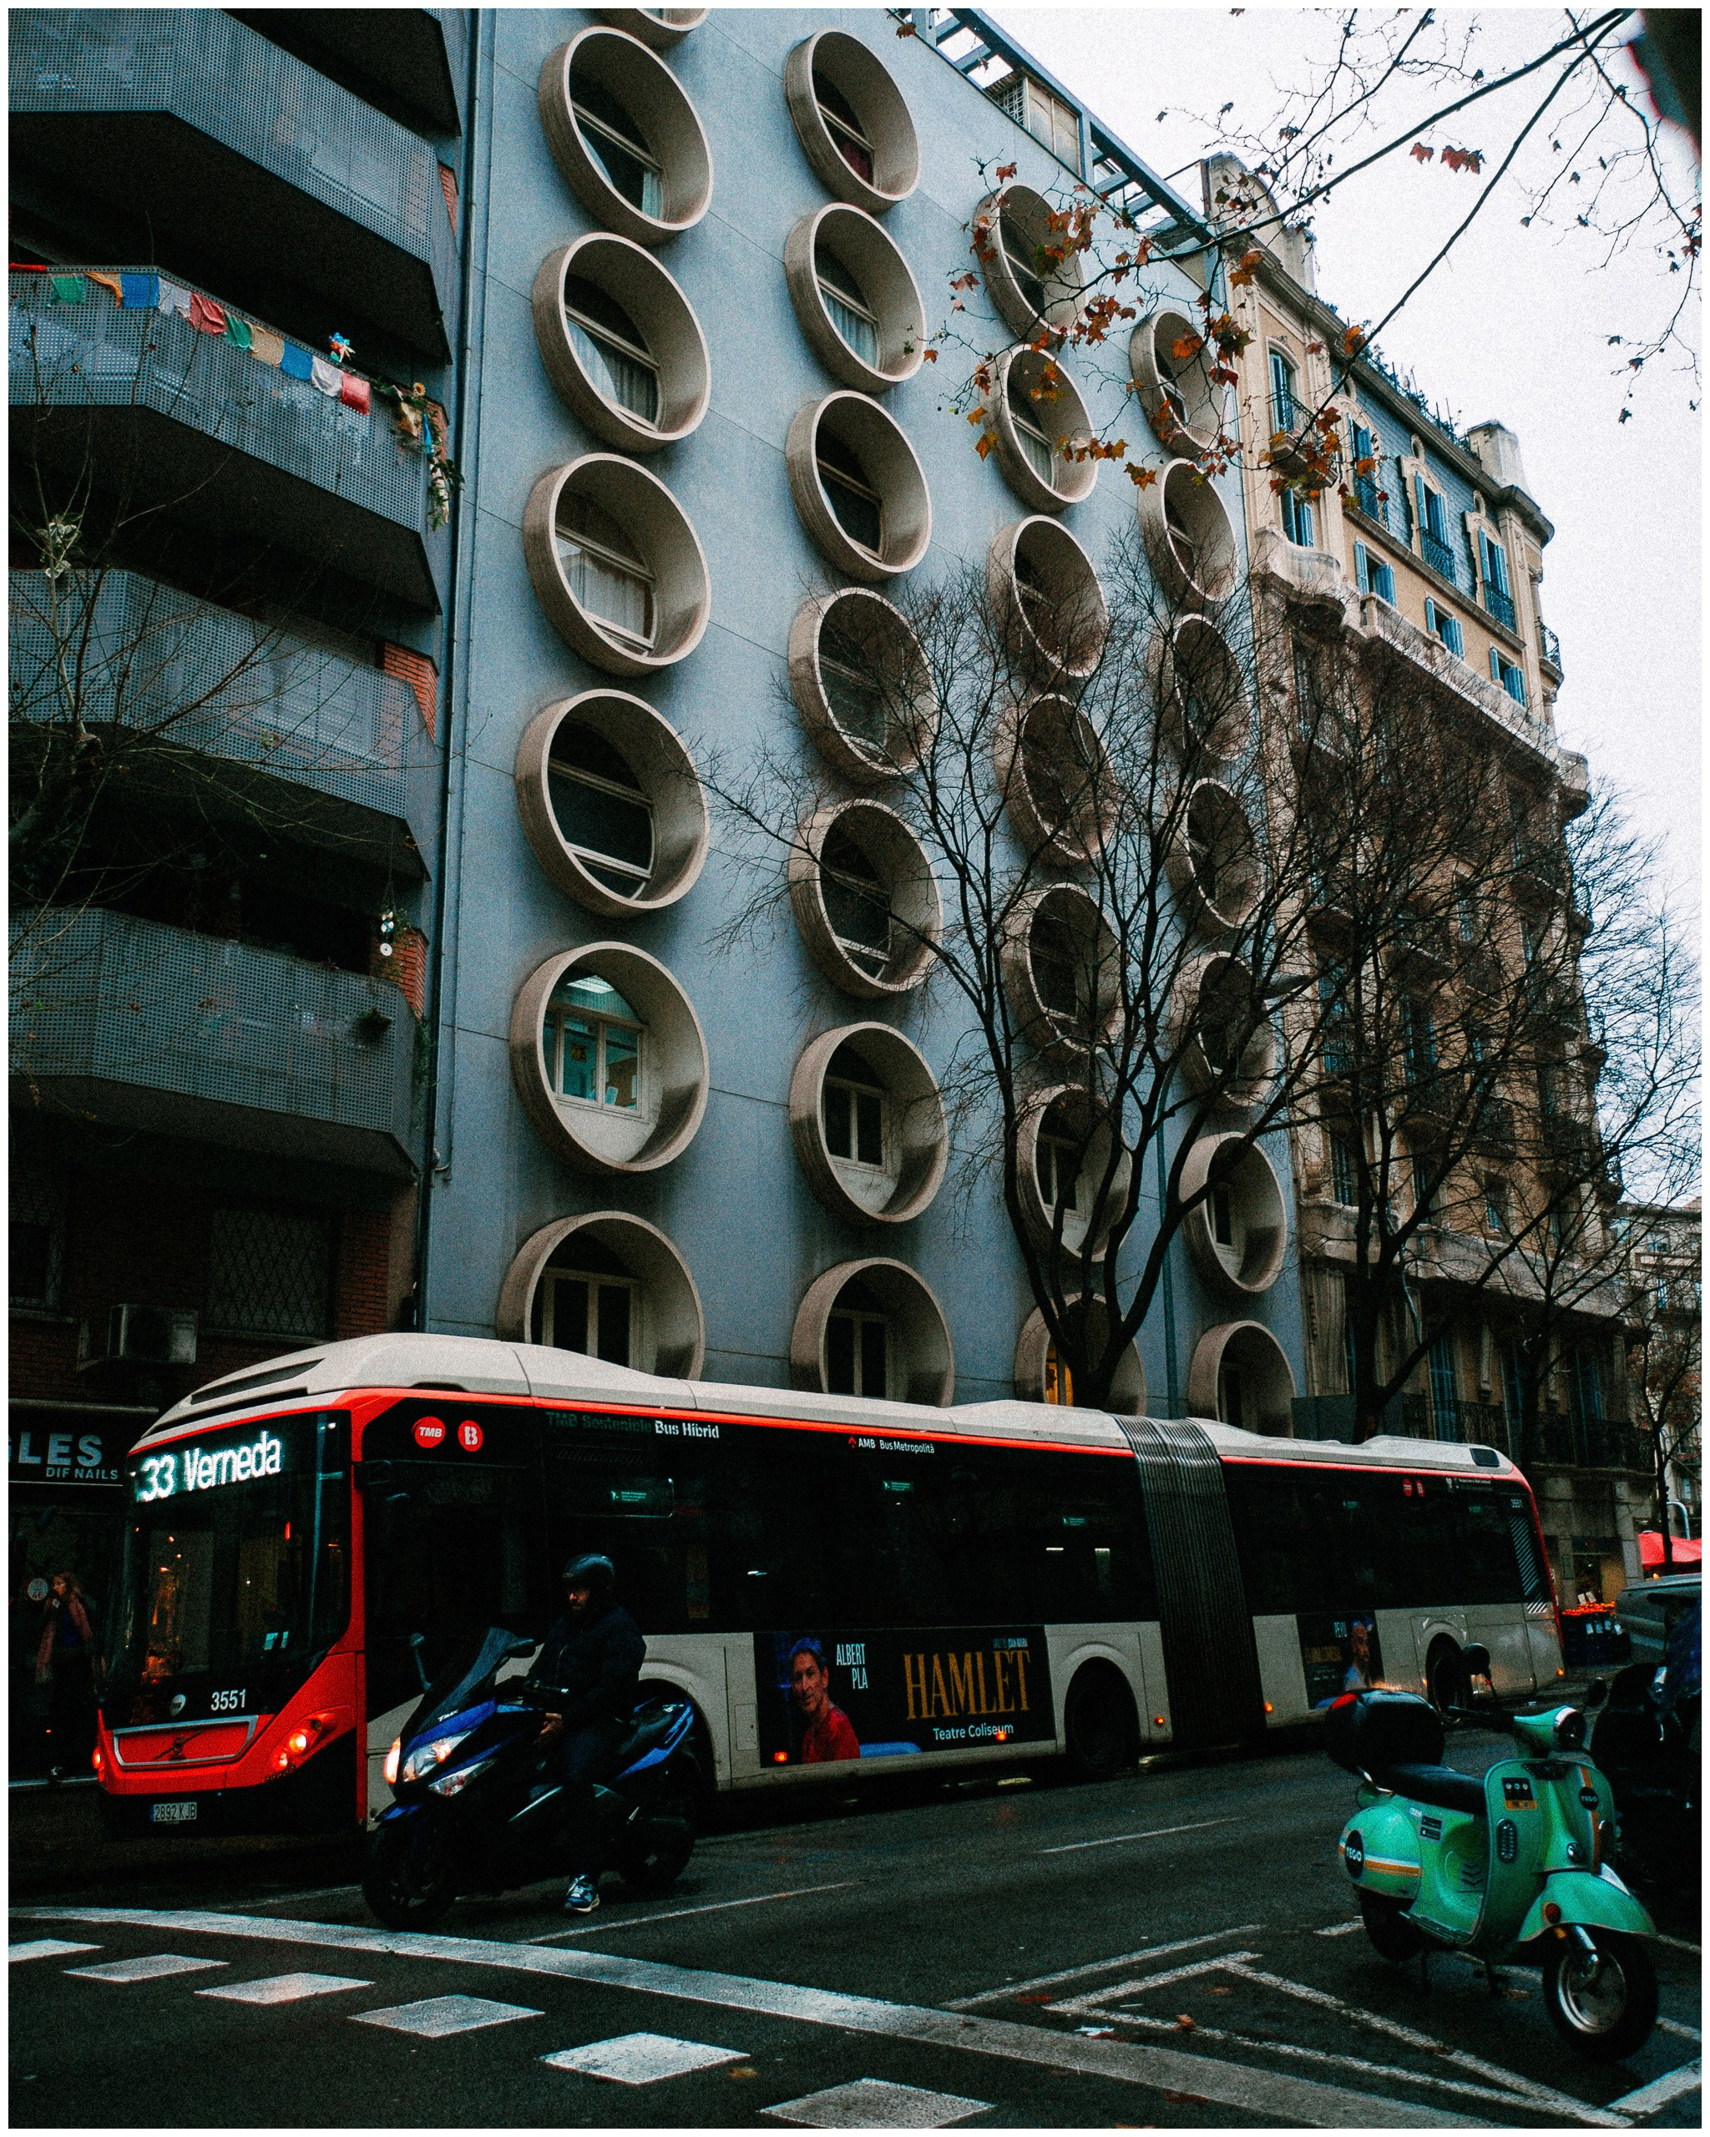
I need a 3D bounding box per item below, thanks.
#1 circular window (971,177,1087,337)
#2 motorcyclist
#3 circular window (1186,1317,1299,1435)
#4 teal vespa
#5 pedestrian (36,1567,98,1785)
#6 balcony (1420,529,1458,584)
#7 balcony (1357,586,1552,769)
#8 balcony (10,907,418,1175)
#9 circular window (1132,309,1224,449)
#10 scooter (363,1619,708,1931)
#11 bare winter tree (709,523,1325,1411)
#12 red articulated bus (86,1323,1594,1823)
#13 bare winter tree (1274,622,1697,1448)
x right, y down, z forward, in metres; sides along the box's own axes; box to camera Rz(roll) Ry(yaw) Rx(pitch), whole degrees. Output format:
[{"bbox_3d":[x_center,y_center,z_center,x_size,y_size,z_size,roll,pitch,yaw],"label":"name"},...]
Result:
[{"bbox_3d":[2.983,-13.663,32.150,0.470,2.550,2.550,-15,-21,40],"label":"circular window"},{"bbox_3d":[-1.419,3.429,9.898,0.620,1.690,0.760,-12,-18,35],"label":"motorcyclist"},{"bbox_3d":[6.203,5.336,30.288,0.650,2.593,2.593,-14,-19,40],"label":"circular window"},{"bbox_3d":[2.221,2.739,6.731,0.680,1.150,1.820,3,-15,-14],"label":"teal vespa"},{"bbox_3d":[-6.695,5.182,16.214,0.520,1.670,0.380,-10,-18,26],"label":"pedestrian"},{"bbox_3d":[13.016,-11.465,42.674,0.300,0.880,1.631,-14,-19,40],"label":"balcony"},{"bbox_3d":[13.101,-8.376,41.793,0.800,1.100,9.600,-15,-21,40],"label":"balcony"},{"bbox_3d":[-5.789,-0.243,17.316,1.250,1.471,5.230,-15,-21,40],"label":"balcony"},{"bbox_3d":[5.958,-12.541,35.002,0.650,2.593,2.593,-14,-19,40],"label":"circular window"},{"bbox_3d":[-1.637,3.649,10.042,0.780,1.430,2.200,-15,-21,40],"label":"scooter"},{"bbox_3d":[2.586,0.031,24.036,7.000,15.600,9.200,-15,-21,40],"label":"bare winter tree"},{"bbox_3d":[1.973,5.019,18.564,2.550,3.250,18.100,-14,-21,40],"label":"red articulated bus"},{"bbox_3d":[9.978,0.985,30.945,7.600,17.000,9.000,-15,-21,40],"label":"bare winter tree"}]

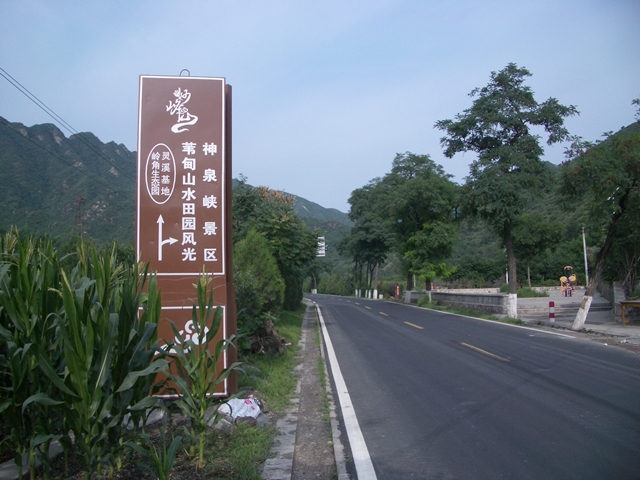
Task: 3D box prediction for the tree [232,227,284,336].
[{"bbox_3d":[-1.861,1.207,18.962,1.700,3.100,1.600,0,-4,0],"label":"tree"}]

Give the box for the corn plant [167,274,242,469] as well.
[{"bbox_3d":[-0.899,1.029,5.039,0.600,1.520,0.580,0,-4,0],"label":"corn plant"}]

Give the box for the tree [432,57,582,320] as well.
[{"bbox_3d":[8.620,-2.362,29.749,6.600,11.860,6.200,0,-4,0],"label":"tree"}]

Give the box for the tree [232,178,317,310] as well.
[{"bbox_3d":[-2.441,0.306,32.563,4.500,6.870,4.400,0,-4,0],"label":"tree"}]

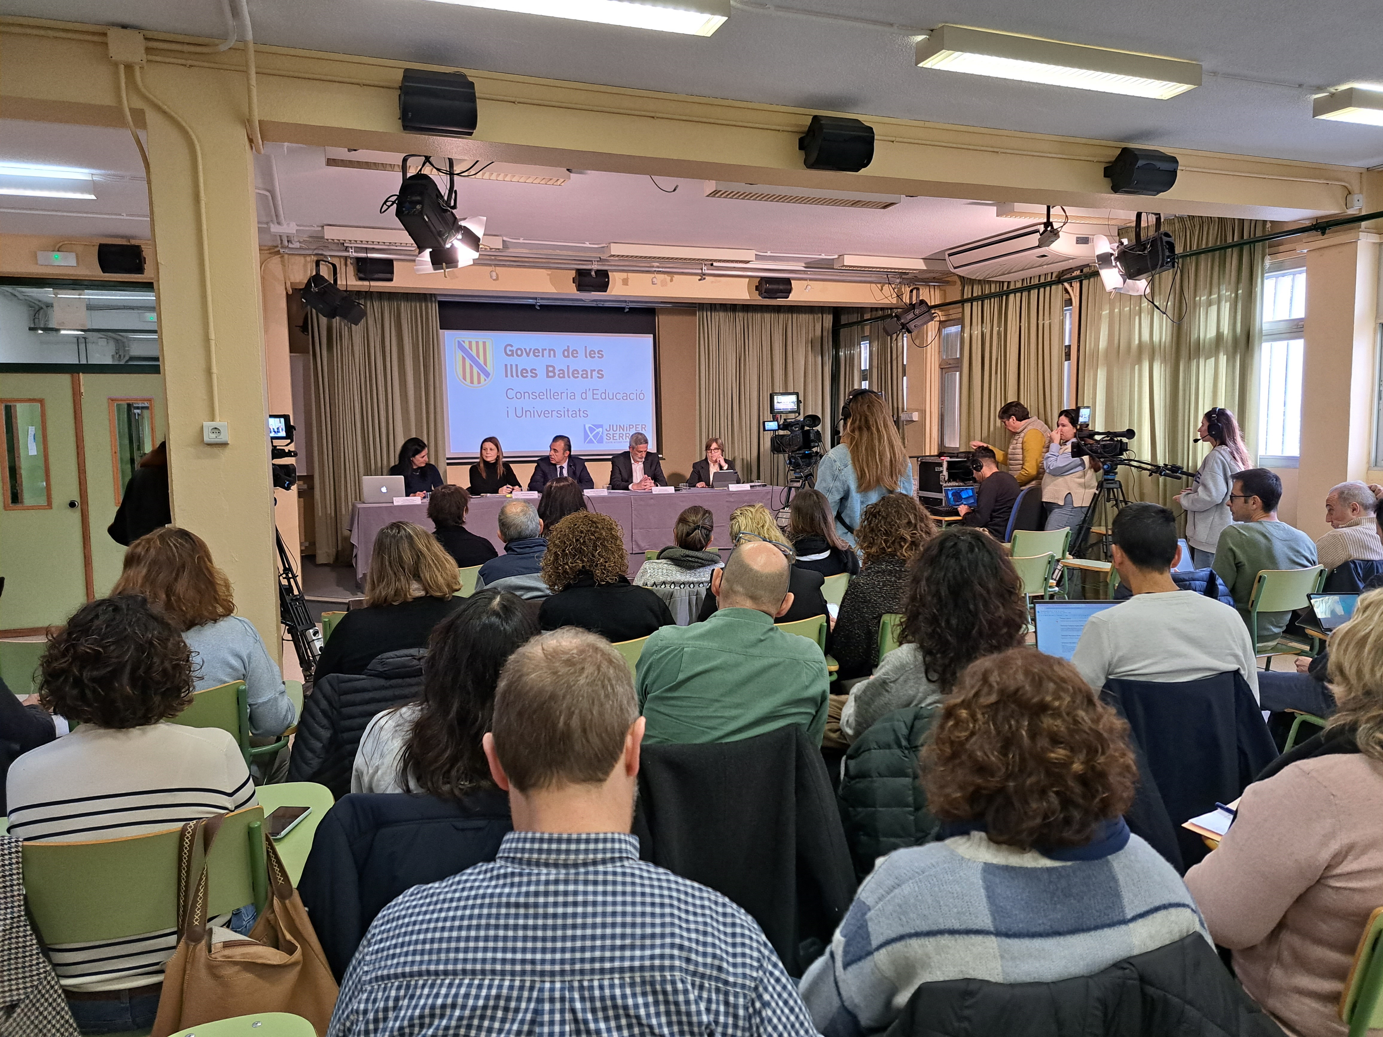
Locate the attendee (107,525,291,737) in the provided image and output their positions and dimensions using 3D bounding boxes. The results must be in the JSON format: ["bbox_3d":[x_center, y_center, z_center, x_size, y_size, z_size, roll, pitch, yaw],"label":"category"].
[{"bbox_3d":[-1.563,0.630,3.053,0.520,1.250,0.820,-3,5,-20],"label":"attendee"}]

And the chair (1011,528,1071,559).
[{"bbox_3d":[2.290,0.487,6.632,0.512,0.818,0.552,-3,6,-20],"label":"chair"}]

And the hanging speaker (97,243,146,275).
[{"bbox_3d":[-4.219,-1.917,7.089,0.275,0.205,0.190,-3,14,-20],"label":"hanging speaker"}]

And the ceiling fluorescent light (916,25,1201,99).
[{"bbox_3d":[1.510,-1.842,3.895,1.257,0.089,0.178,-3,5,-20],"label":"ceiling fluorescent light"}]

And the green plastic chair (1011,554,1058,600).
[{"bbox_3d":[1.822,0.570,5.546,0.540,0.820,0.620,-2,5,-17],"label":"green plastic chair"}]

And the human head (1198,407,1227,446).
[{"bbox_3d":[3.242,-0.580,5.989,0.167,0.212,0.187,3,7,32],"label":"human head"}]

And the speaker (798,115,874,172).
[{"bbox_3d":[0.644,-1.652,4.230,0.270,0.205,0.190,-3,18,-20],"label":"speaker"}]

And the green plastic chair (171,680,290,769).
[{"bbox_3d":[-1.594,0.899,2.984,0.512,0.818,0.552,-4,7,-30],"label":"green plastic chair"}]

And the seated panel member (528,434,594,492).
[{"bbox_3d":[-1.243,-0.163,9.395,0.630,1.300,0.739,-3,6,-19],"label":"seated panel member"}]

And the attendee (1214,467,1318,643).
[{"bbox_3d":[2.467,0.393,4.584,0.520,1.285,0.780,-3,6,-21],"label":"attendee"}]

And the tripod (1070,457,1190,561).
[{"bbox_3d":[2.707,0.266,6.200,0.950,1.320,0.950,3,7,32],"label":"tripod"}]

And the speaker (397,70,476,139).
[{"bbox_3d":[-0.949,-1.567,3.614,0.276,0.212,0.197,-3,18,-20],"label":"speaker"}]

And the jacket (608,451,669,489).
[{"bbox_3d":[-0.526,-0.359,9.706,0.591,0.670,0.414,-3,6,-20],"label":"jacket"}]

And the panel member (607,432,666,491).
[{"bbox_3d":[-0.461,-0.182,9.228,0.550,1.284,0.700,-3,6,-21],"label":"panel member"}]

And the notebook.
[{"bbox_3d":[1.377,0.422,3.220,0.360,0.230,0.290,-1,6,0],"label":"notebook"}]

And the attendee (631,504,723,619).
[{"bbox_3d":[-0.098,0.516,4.255,0.480,1.189,0.750,-3,6,-21],"label":"attendee"}]

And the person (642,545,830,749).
[{"bbox_3d":[0.022,0.653,2.555,0.510,1.250,0.820,-3,5,-20],"label":"person"}]

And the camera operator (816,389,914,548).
[{"bbox_3d":[0.980,0.159,5.350,0.520,1.740,0.380,-3,6,-25],"label":"camera operator"}]

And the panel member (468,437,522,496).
[{"bbox_3d":[-1.827,-0.136,9.096,0.500,1.270,0.750,-4,6,-27],"label":"panel member"}]

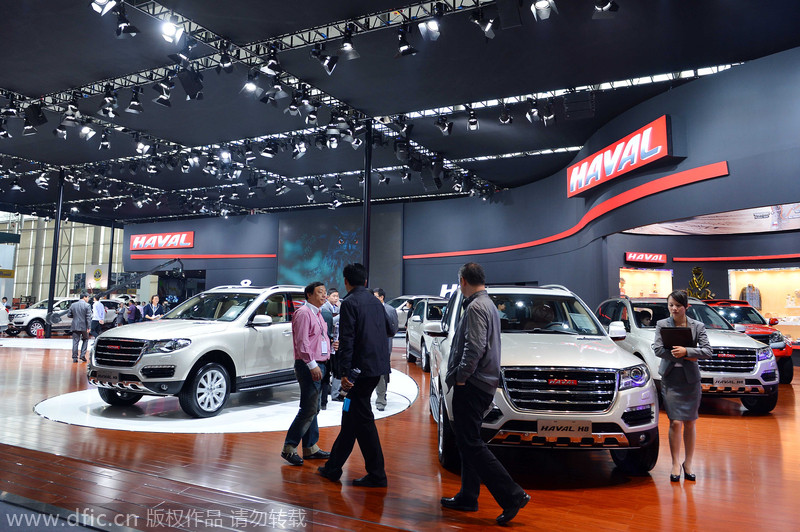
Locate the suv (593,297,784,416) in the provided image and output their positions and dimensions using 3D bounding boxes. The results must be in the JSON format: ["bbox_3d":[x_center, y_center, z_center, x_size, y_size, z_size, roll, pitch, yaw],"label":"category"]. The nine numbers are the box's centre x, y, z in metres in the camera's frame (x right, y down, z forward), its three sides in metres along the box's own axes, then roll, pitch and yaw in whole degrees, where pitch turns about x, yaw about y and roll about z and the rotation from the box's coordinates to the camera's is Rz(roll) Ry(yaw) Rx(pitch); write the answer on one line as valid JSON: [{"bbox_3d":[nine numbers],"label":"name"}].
[{"bbox_3d":[4.786,1.469,9.792,2.000,1.790,4.780,0,-5,4],"label":"suv"}]

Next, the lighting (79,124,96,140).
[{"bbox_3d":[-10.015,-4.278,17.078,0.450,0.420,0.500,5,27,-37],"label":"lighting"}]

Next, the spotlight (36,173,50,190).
[{"bbox_3d":[-17.169,-4.068,25.678,0.550,0.720,0.550,3,-6,-24],"label":"spotlight"}]

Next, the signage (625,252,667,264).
[{"bbox_3d":[7.708,-0.246,16.711,1.449,0.280,0.100,2,-5,-14],"label":"signage"}]

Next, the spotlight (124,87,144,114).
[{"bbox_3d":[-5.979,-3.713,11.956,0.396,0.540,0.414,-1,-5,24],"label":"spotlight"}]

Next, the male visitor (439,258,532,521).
[{"bbox_3d":[0.617,0.891,3.869,0.640,1.770,0.500,-1,-5,25],"label":"male visitor"}]

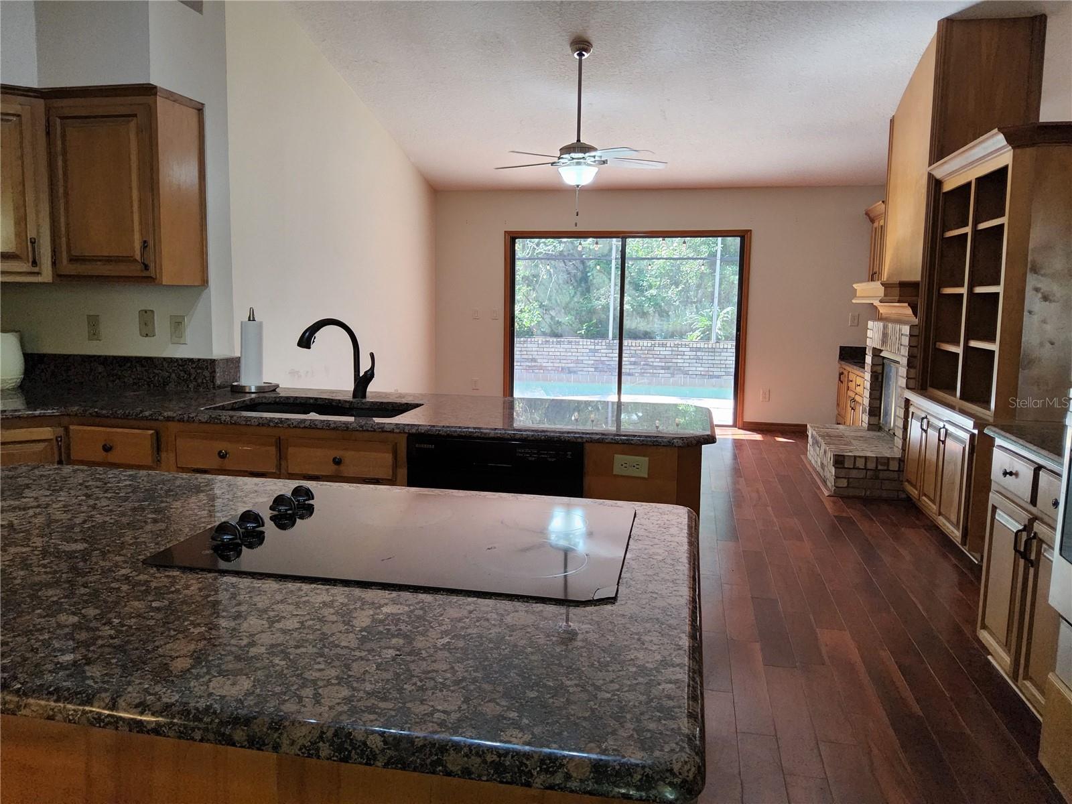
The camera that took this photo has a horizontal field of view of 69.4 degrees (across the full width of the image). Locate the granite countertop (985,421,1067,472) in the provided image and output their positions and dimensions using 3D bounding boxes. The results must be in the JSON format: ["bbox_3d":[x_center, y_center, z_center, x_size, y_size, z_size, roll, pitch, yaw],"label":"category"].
[{"bbox_3d":[1.840,0.161,2.357,0.640,0.042,0.760,2,8,11],"label":"granite countertop"}]

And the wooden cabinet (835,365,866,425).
[{"bbox_3d":[3.220,0.067,7.304,0.510,0.693,1.347,2,8,11],"label":"wooden cabinet"}]

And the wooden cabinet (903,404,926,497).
[{"bbox_3d":[2.684,0.357,5.019,0.470,0.673,0.420,2,8,11],"label":"wooden cabinet"}]

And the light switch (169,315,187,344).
[{"bbox_3d":[-1.591,-0.321,3.446,0.082,0.127,0.015,2,8,11],"label":"light switch"}]

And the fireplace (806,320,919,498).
[{"bbox_3d":[2.564,-0.016,6.004,0.665,1.188,1.400,2,8,11],"label":"fireplace"}]

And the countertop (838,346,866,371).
[{"bbox_3d":[3.210,-0.376,7.247,0.540,0.200,1.347,2,8,11],"label":"countertop"}]

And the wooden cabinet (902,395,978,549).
[{"bbox_3d":[2.611,0.398,4.566,0.530,0.750,1.340,2,8,11],"label":"wooden cabinet"}]

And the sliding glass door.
[{"bbox_3d":[0.924,-0.776,8.389,2.526,2.028,0.130,2,8,11],"label":"sliding glass door"}]

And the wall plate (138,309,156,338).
[{"bbox_3d":[-1.732,-0.349,3.448,0.079,0.119,0.010,2,8,11],"label":"wall plate"}]

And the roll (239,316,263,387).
[{"bbox_3d":[-1.266,-0.214,3.448,0.104,0.291,0.104,1,8,0],"label":"roll"}]

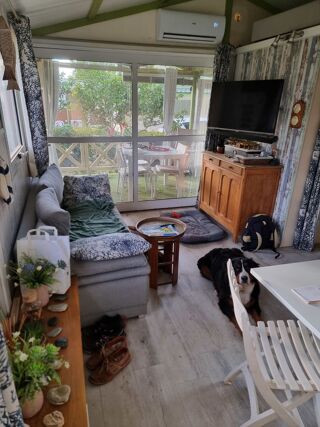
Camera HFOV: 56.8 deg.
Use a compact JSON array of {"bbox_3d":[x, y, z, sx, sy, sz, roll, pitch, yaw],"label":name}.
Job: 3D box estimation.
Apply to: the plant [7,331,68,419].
[{"bbox_3d":[-0.444,0.574,1.073,0.214,0.268,0.214,-5,23,-16],"label":"plant"}]

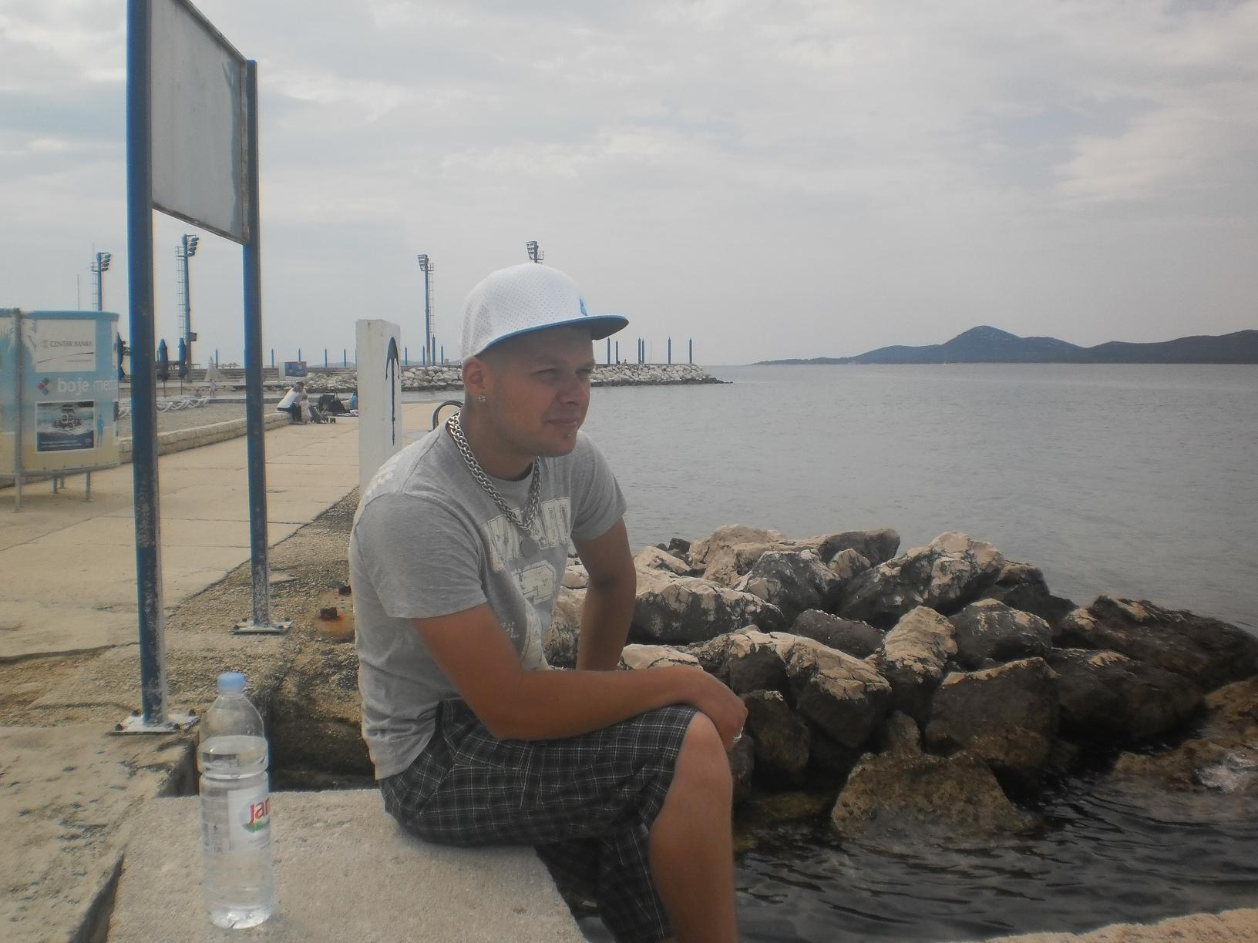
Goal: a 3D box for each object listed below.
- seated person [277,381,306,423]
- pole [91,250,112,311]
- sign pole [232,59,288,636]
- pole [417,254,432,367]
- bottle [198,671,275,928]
[{"bbox_3d":[-7.731,-1.582,30.006,0.650,1.000,0.500,0,5,-3],"label":"seated person"},{"bbox_3d":[-61.186,-18.064,151.495,2.000,14.704,1.300,-4,6,-38],"label":"pole"},{"bbox_3d":[-1.919,-0.630,6.712,0.250,2.901,0.250,0,5,-3],"label":"sign pole"},{"bbox_3d":[-27.570,-21.858,177.560,2.000,15.217,1.300,-4,6,-38],"label":"pole"},{"bbox_3d":[-0.453,0.376,1.508,0.081,0.285,0.081,0,5,3],"label":"bottle"}]

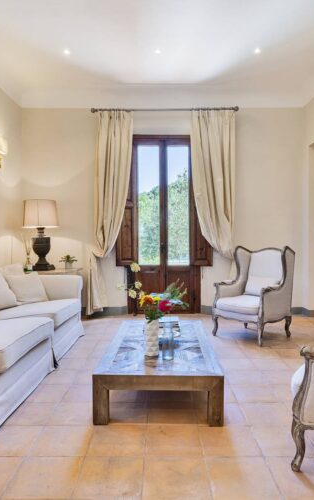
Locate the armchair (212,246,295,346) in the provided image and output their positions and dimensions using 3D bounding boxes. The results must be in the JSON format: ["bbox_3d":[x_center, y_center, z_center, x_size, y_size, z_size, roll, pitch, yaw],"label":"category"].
[{"bbox_3d":[1.149,0.484,4.164,0.800,1.050,0.710,-1,1,-42],"label":"armchair"}]

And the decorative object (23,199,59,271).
[{"bbox_3d":[-1.630,-0.210,5.000,0.530,1.000,0.520,0,0,1],"label":"decorative object"}]

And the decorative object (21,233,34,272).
[{"bbox_3d":[-1.715,0.037,4.740,0.140,0.510,0.130,0,0,1],"label":"decorative object"}]

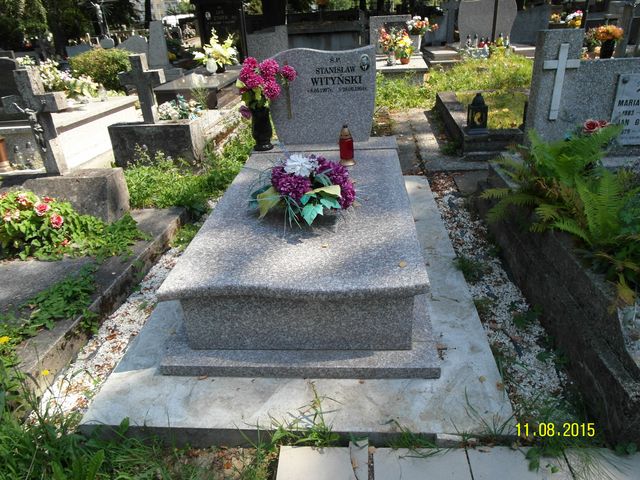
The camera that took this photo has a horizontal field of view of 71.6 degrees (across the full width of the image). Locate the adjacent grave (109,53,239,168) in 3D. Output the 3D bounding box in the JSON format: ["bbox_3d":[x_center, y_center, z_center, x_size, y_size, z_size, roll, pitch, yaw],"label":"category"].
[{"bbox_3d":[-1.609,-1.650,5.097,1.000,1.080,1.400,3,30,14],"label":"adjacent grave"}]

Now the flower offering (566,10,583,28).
[{"bbox_3d":[4.713,-4.075,8.200,0.280,0.280,0.260,-1,29,6],"label":"flower offering"}]

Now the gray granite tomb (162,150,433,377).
[{"bbox_3d":[-0.029,-0.090,2.610,1.163,0.406,1.980,-1,29,6],"label":"gray granite tomb"}]

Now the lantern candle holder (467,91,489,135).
[{"bbox_3d":[1.474,-1.182,4.142,0.180,0.360,0.180,-1,29,6],"label":"lantern candle holder"}]

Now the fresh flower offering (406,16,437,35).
[{"bbox_3d":[1.694,-3.571,7.403,0.440,0.270,0.340,-1,29,6],"label":"fresh flower offering"}]

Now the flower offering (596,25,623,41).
[{"bbox_3d":[3.778,-2.706,5.800,0.370,0.220,0.310,-1,29,6],"label":"flower offering"}]

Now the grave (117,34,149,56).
[{"bbox_3d":[-4.057,-4.187,9.600,0.700,0.850,0.250,-1,29,6],"label":"grave"}]

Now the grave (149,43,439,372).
[{"bbox_3d":[-0.051,-0.393,2.474,1.163,1.069,2.035,-1,29,6],"label":"grave"}]

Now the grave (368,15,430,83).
[{"bbox_3d":[1.202,-2.957,7.047,0.950,1.080,1.600,-1,29,6],"label":"grave"}]

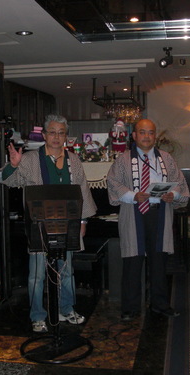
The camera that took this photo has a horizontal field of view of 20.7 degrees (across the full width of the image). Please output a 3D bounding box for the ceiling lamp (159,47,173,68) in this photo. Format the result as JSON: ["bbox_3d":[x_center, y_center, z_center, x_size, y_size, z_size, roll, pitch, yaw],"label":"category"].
[{"bbox_3d":[0.705,-1.282,5.130,0.130,0.205,0.210,2,5,29],"label":"ceiling lamp"}]

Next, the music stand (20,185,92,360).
[{"bbox_3d":[-0.264,0.572,3.656,0.510,1.170,0.500,-1,5,3],"label":"music stand"}]

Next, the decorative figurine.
[{"bbox_3d":[0.244,-0.537,5.400,0.190,0.355,0.160,-1,5,3],"label":"decorative figurine"}]

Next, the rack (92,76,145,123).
[{"bbox_3d":[0.384,-1.164,7.212,0.520,0.480,1.950,0,5,10],"label":"rack"}]

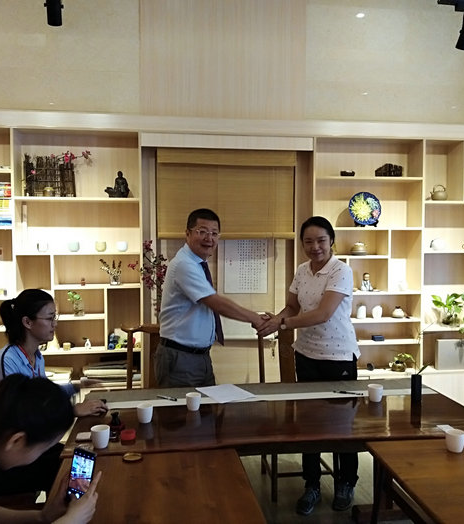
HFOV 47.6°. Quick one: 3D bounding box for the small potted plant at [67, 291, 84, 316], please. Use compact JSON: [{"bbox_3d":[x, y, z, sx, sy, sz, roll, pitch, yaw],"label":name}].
[{"bbox_3d":[-1.126,0.300,3.795,0.103,0.175,0.100,0,3,-9],"label":"small potted plant"}]

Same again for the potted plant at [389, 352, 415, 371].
[{"bbox_3d":[1.339,0.787,4.144,0.190,0.137,0.140,0,3,-9],"label":"potted plant"}]

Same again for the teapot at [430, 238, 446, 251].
[{"bbox_3d":[1.701,-0.142,4.327,0.123,0.098,0.096,0,2,-9],"label":"teapot"}]

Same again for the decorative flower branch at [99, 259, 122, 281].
[{"bbox_3d":[-0.881,0.058,3.822,0.152,0.151,0.100,0,3,-9],"label":"decorative flower branch"}]

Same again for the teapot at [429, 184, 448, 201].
[{"bbox_3d":[1.657,-0.552,4.195,0.130,0.118,0.112,-1,3,-24],"label":"teapot"}]

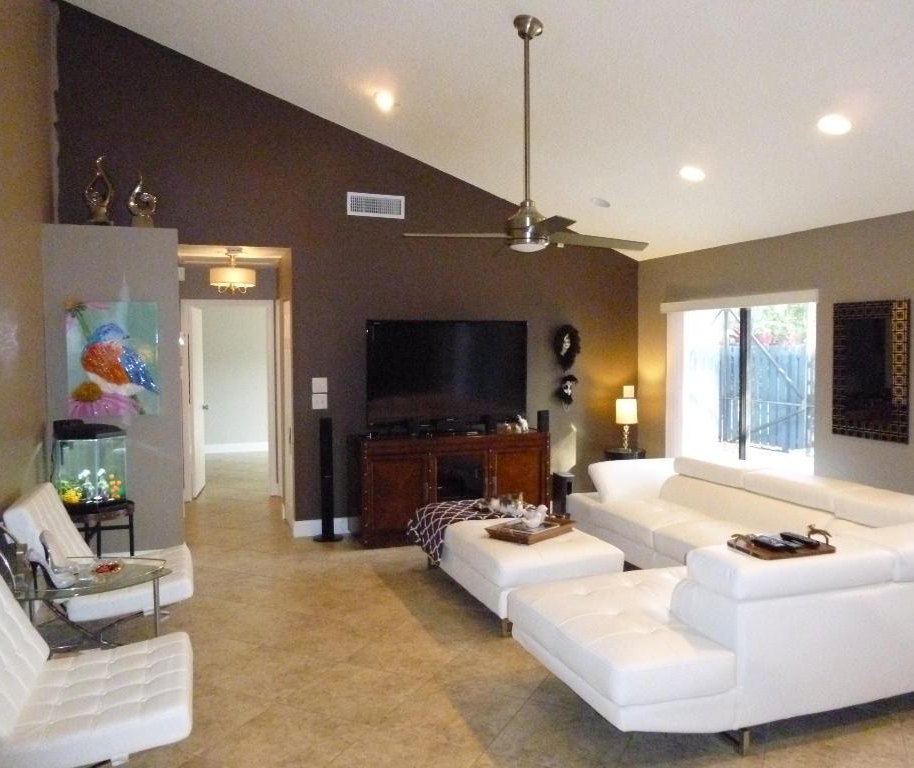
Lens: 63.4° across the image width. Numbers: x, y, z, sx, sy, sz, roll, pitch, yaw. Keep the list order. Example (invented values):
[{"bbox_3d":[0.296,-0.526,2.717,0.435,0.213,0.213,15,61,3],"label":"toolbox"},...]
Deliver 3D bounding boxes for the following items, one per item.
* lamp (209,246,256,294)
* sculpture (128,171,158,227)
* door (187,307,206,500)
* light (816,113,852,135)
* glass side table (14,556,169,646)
[{"bbox_3d":[-1.910,-0.955,6.292,0.390,0.385,0.390,-1,3,-20],"label":"lamp"},{"bbox_3d":[-2.265,-1.321,5.340,0.215,0.435,0.100,-1,3,-20],"label":"sculpture"},{"bbox_3d":[-2.860,0.186,8.087,0.045,2.020,0.780,-1,3,-12],"label":"door"},{"bbox_3d":[1.961,-1.351,3.842,0.185,0.040,0.185,19,-4,-19],"label":"light"},{"bbox_3d":[-1.696,1.178,3.500,0.660,0.570,0.620,-1,3,-19],"label":"glass side table"}]

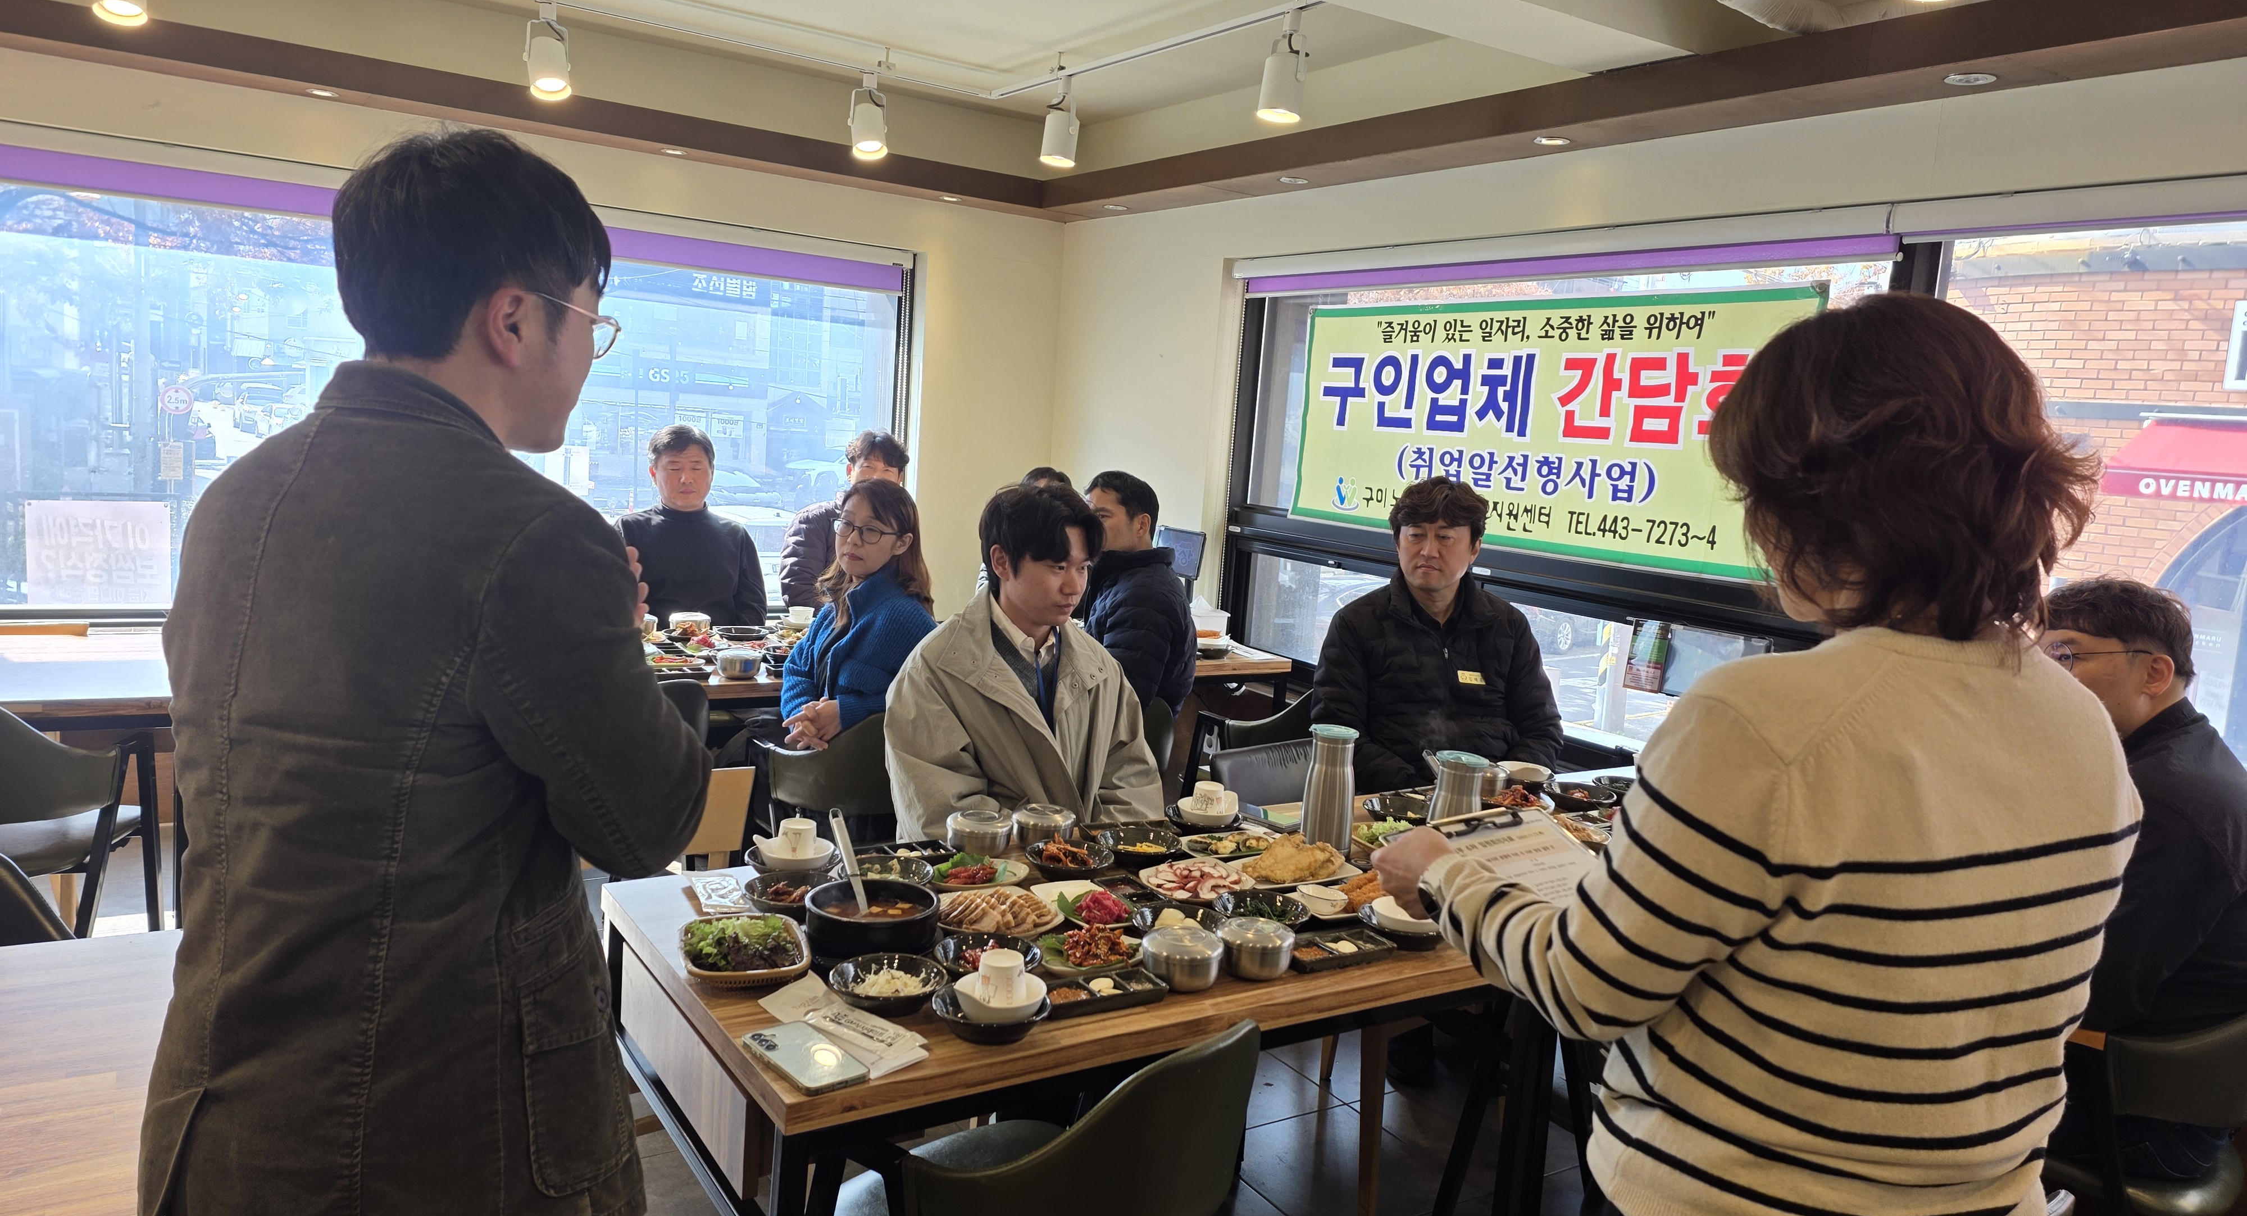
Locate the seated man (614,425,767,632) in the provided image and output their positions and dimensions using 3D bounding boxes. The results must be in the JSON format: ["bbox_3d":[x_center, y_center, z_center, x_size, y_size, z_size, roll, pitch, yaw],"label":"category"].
[{"bbox_3d":[-1.287,0.164,4.449,0.520,1.390,0.750,1,8,-25],"label":"seated man"}]

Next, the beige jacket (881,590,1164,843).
[{"bbox_3d":[-0.167,0.344,2.734,0.530,0.726,0.390,0,8,-30],"label":"beige jacket"}]

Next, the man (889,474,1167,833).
[{"bbox_3d":[-0.122,0.469,2.653,0.530,1.365,0.780,0,8,-30],"label":"man"}]

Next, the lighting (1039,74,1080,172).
[{"bbox_3d":[-0.198,-1.562,4.779,0.127,0.274,0.128,0,8,-33],"label":"lighting"}]

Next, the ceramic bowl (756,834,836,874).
[{"bbox_3d":[-0.497,0.383,2.258,0.121,0.050,0.110,4,7,-1],"label":"ceramic bowl"}]

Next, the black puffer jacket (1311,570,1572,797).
[{"bbox_3d":[0.717,0.295,3.401,0.570,0.735,0.380,4,7,-6],"label":"black puffer jacket"}]

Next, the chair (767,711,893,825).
[{"bbox_3d":[-0.723,0.589,3.932,0.560,0.760,0.560,7,7,17],"label":"chair"}]

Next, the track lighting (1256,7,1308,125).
[{"bbox_3d":[0.423,-1.399,3.838,0.138,0.285,0.128,0,8,-33],"label":"track lighting"}]

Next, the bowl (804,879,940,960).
[{"bbox_3d":[-0.329,0.421,1.942,0.174,0.085,0.174,4,7,-1],"label":"bowl"}]

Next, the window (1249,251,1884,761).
[{"bbox_3d":[0.972,-0.326,4.092,0.100,1.211,2.180,0,8,-33],"label":"window"}]

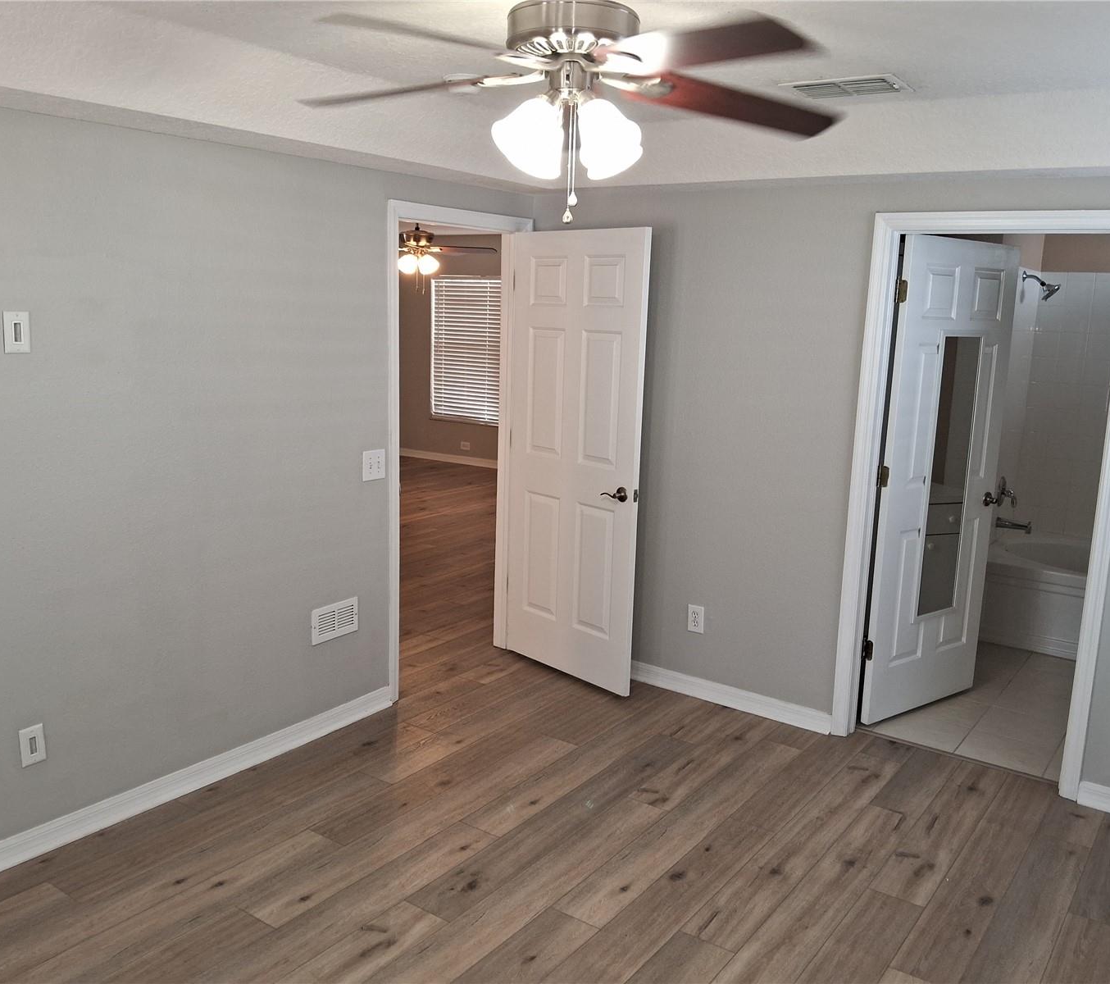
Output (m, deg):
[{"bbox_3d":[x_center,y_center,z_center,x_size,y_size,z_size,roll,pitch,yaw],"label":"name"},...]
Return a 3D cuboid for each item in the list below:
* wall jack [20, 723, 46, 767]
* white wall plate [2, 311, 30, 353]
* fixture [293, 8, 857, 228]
[{"bbox_3d":[-1.589,0.774,3.003,0.008,0.116,0.072,9,13,35],"label":"wall jack"},{"bbox_3d":[-1.515,-0.449,2.775,0.010,0.116,0.071,9,13,35],"label":"white wall plate"},{"bbox_3d":[0.032,-0.830,2.101,1.290,0.500,1.270,2,11,0],"label":"fixture"}]

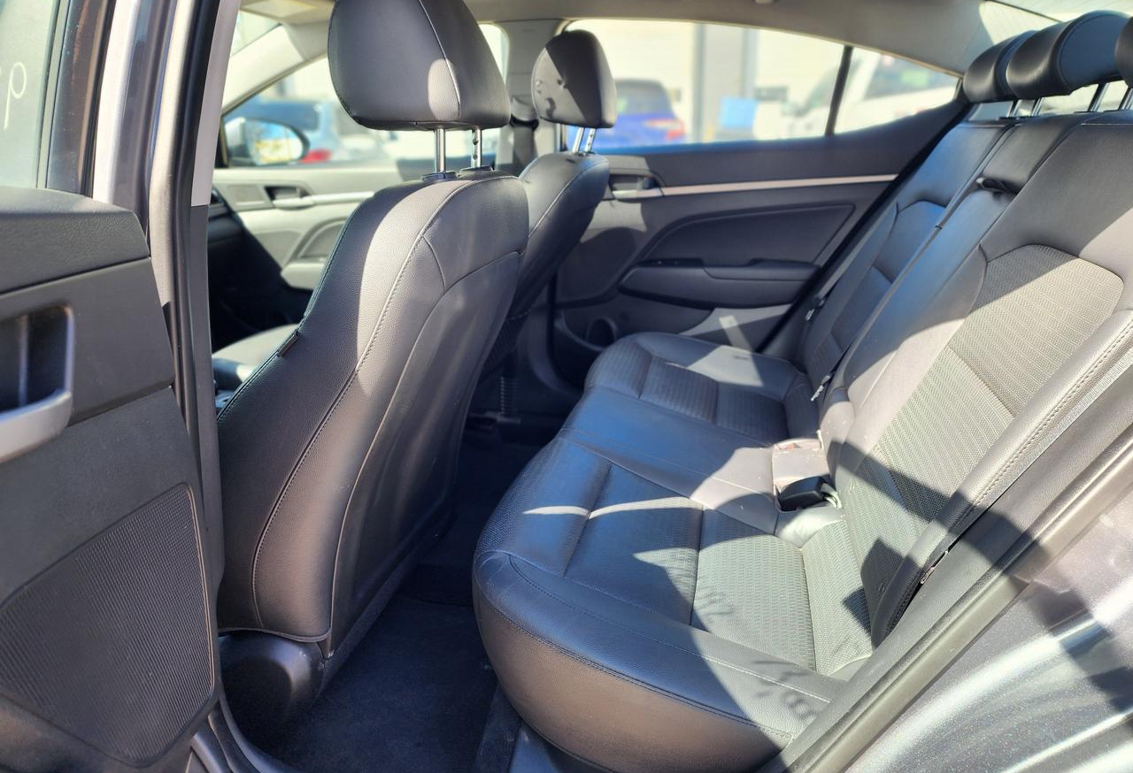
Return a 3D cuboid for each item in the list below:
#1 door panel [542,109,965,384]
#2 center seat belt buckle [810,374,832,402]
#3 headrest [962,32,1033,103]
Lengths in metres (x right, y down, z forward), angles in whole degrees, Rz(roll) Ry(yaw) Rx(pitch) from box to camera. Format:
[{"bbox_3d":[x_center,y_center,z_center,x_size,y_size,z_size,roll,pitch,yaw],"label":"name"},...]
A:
[{"bbox_3d":[0.411,-0.312,1.888,0.980,0.710,0.130,3,19,13],"label":"door panel"},{"bbox_3d":[0.504,0.003,1.490,0.022,0.075,0.050,31,23,2],"label":"center seat belt buckle"},{"bbox_3d":[0.815,-0.576,1.363,0.135,0.135,0.250,10,21,10],"label":"headrest"}]

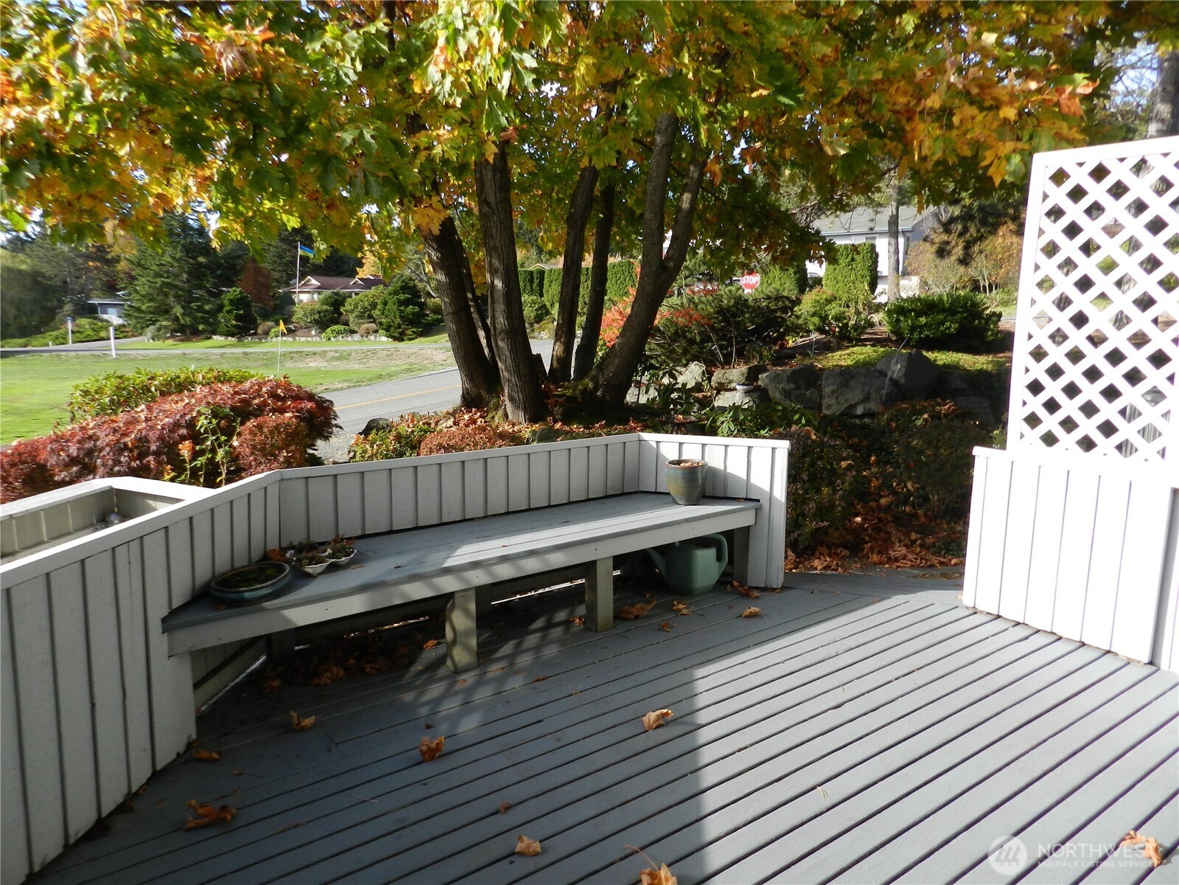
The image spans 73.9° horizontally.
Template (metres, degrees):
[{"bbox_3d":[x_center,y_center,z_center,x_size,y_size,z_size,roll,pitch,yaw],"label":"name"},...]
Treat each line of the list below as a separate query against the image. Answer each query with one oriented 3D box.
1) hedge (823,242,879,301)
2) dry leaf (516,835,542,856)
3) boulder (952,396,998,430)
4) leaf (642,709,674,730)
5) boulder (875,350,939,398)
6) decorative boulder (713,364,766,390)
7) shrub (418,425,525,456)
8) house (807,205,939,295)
[{"bbox_3d":[12.644,-8.154,38.000,2.300,3.100,1.100,7,11,34],"label":"hedge"},{"bbox_3d":[-0.170,1.129,2.201,0.075,0.032,0.065,0,9,0],"label":"dry leaf"},{"bbox_3d":[4.631,-0.348,9.400,0.560,0.440,0.500,5,10,26],"label":"boulder"},{"bbox_3d":[0.251,1.010,2.874,0.110,0.050,0.085,0,9,0],"label":"leaf"},{"bbox_3d":[4.051,-0.864,10.000,0.800,0.620,0.650,4,10,22],"label":"boulder"},{"bbox_3d":[2.102,-0.905,11.000,0.760,0.360,0.550,2,10,12],"label":"decorative boulder"},{"bbox_3d":[-1.104,0.158,7.354,0.980,0.620,0.900,0,9,0],"label":"shrub"},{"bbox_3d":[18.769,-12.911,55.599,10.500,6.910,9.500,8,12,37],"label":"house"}]

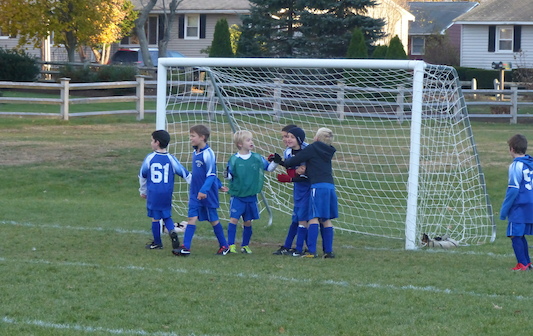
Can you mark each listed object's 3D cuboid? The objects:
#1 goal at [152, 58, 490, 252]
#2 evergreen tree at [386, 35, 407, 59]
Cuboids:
[{"bbox_3d":[0.705,-0.187,34.036,3.800,2.030,1.700,3,2,41],"label":"goal"},{"bbox_3d":[4.805,-3.678,111.000,0.900,2.500,0.900,1,1,0],"label":"evergreen tree"}]

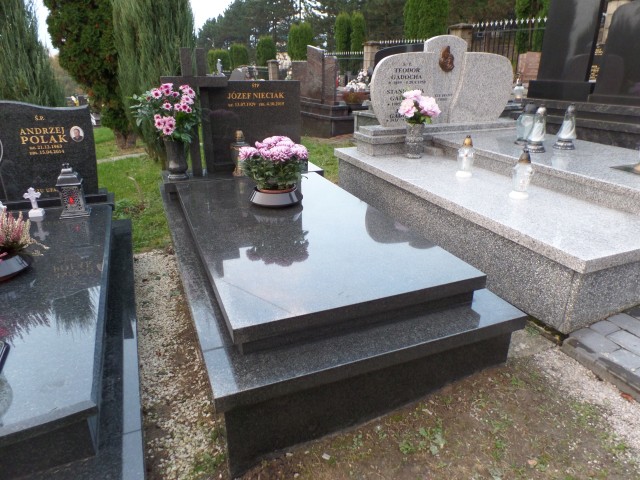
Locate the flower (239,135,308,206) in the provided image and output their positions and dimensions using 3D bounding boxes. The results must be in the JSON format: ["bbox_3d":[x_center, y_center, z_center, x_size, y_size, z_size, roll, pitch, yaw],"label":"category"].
[{"bbox_3d":[-0.241,-0.368,2.264,0.385,0.341,0.363,1,23,0],"label":"flower"}]

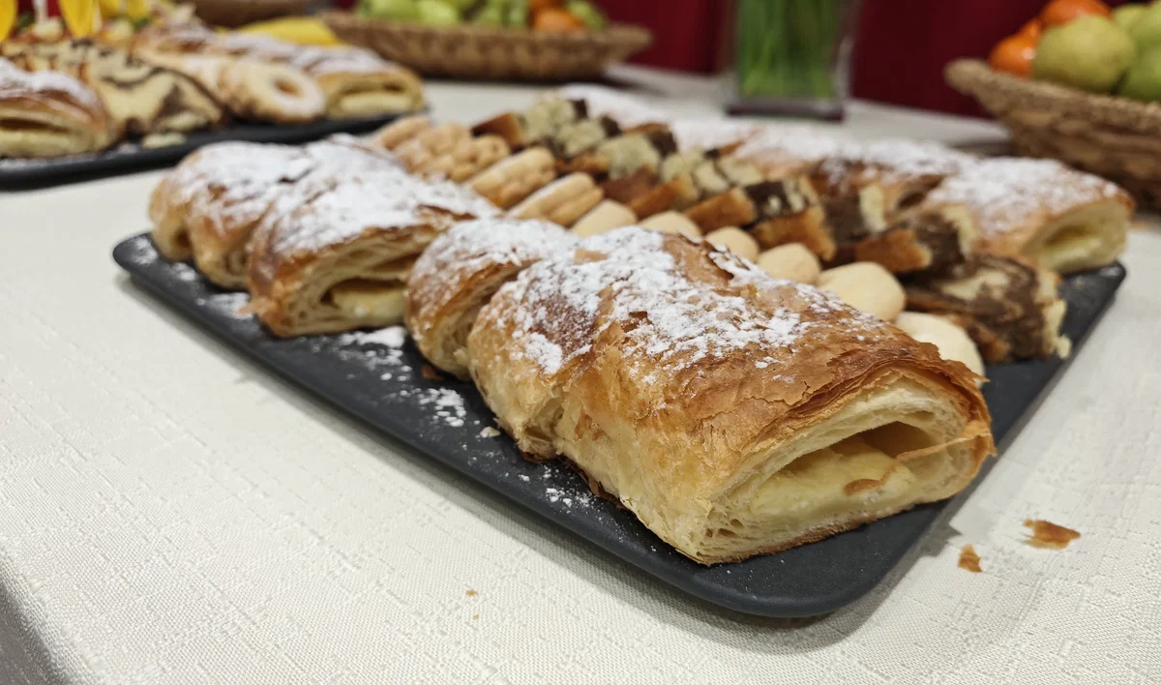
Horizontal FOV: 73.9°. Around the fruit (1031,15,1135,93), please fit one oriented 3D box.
[{"bbox_3d":[0.529,-0.301,0.810,0.085,0.077,0.085,1,27,0],"label":"fruit"}]

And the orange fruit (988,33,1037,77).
[{"bbox_3d":[0.452,-0.287,0.790,0.060,0.056,0.060,0,23,0],"label":"orange fruit"}]

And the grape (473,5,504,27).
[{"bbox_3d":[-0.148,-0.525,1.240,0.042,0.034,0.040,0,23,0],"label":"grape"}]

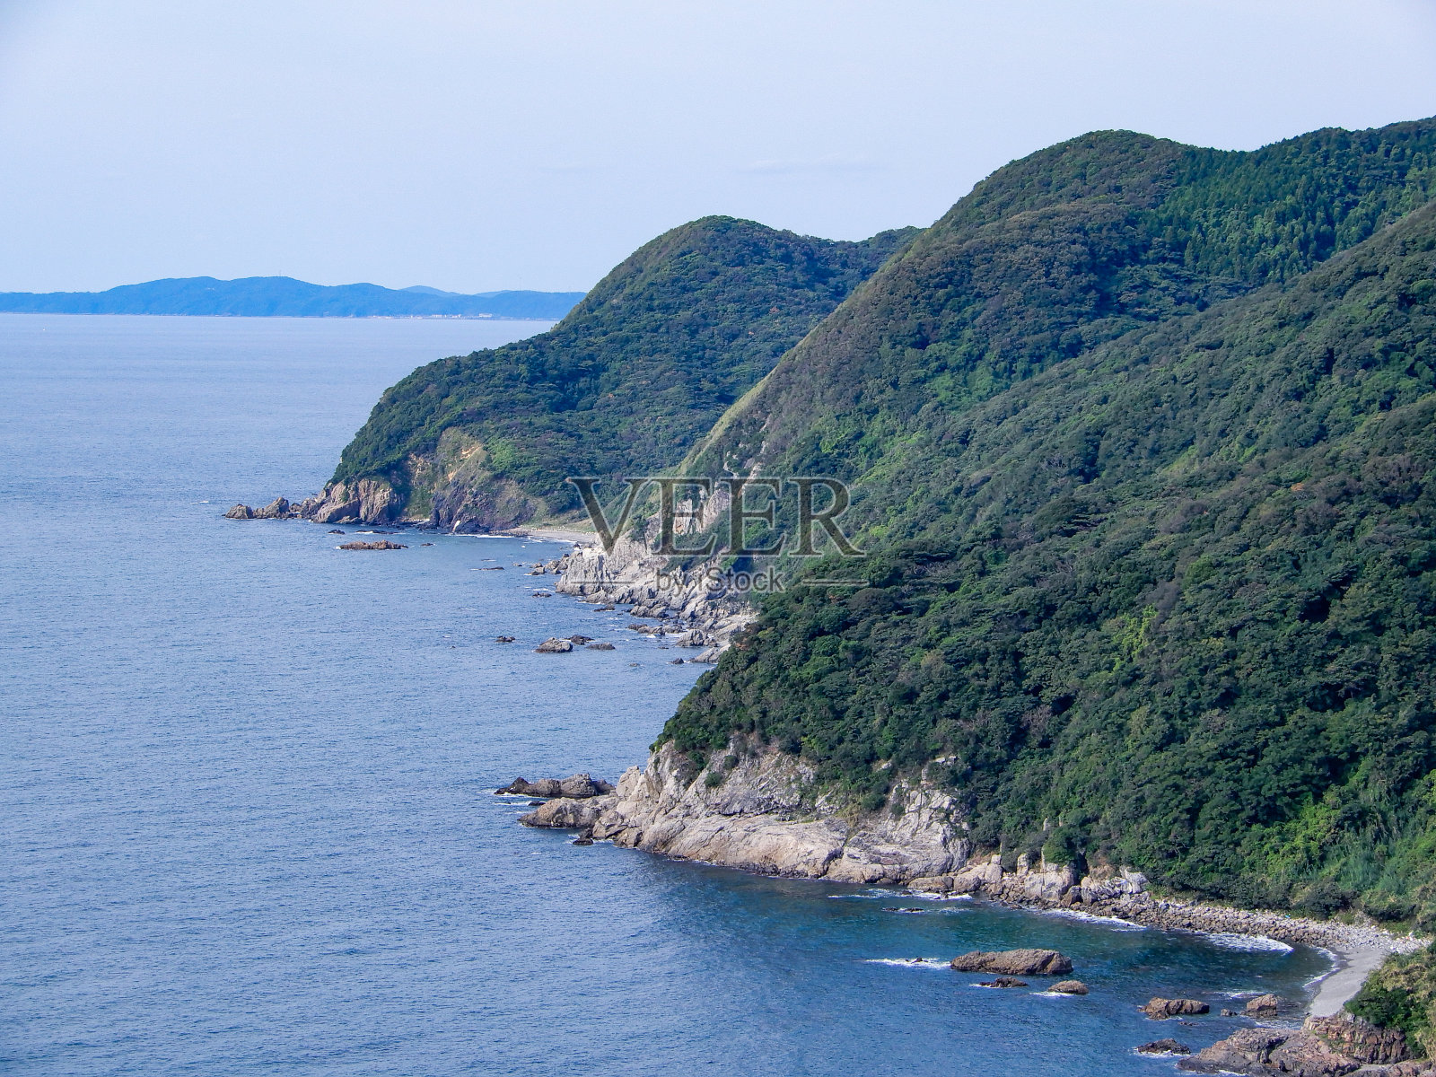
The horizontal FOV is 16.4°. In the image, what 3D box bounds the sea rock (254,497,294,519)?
[{"bbox_3d":[-209.457,-14.299,2350.000,18.800,9.500,14.000,0,3,-5],"label":"sea rock"}]

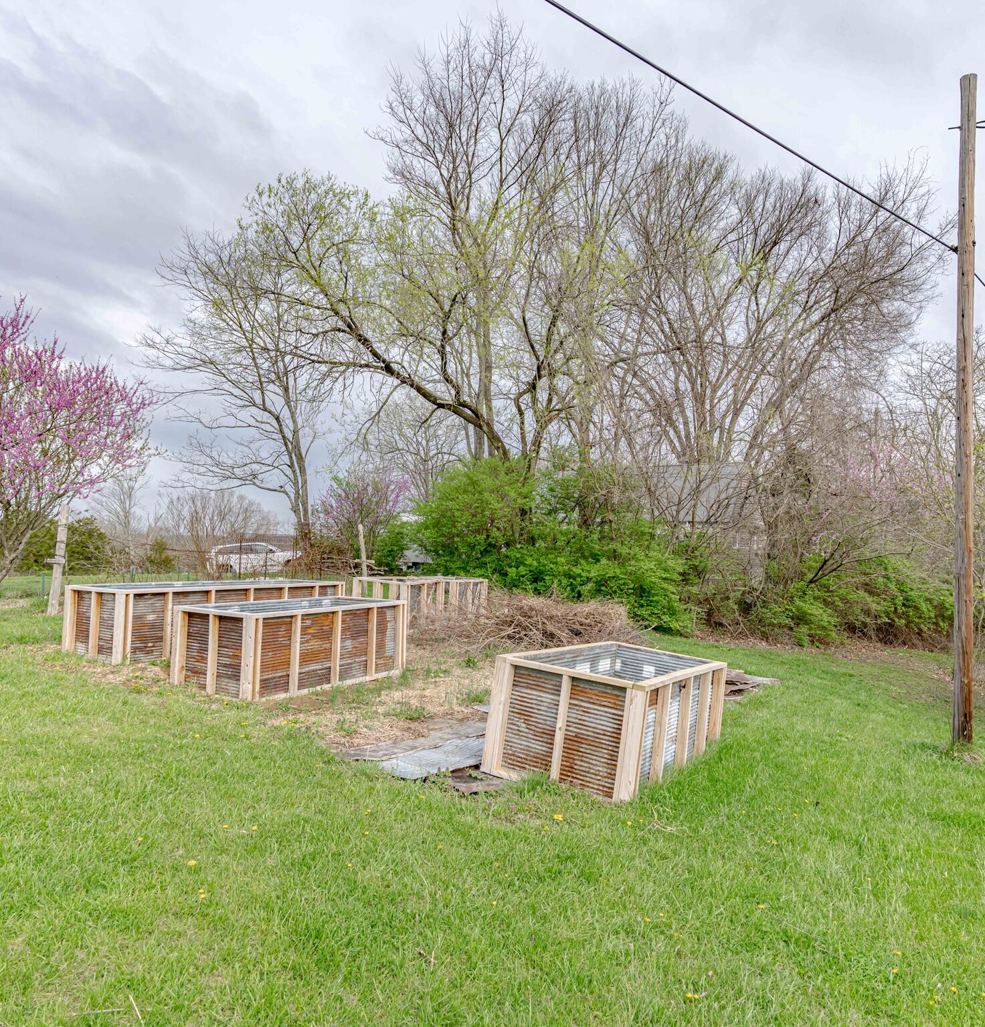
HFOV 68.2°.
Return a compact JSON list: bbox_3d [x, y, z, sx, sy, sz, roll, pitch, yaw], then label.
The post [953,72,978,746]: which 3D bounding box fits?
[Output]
[{"bbox_3d":[5.470,-1.190,8.400,0.240,7.750,0.240,0,0,33],"label":"post"}]

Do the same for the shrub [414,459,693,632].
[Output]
[{"bbox_3d":[1.400,0.580,16.900,6.200,3.800,4.200,0,0,5],"label":"shrub"}]

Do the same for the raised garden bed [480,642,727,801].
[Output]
[{"bbox_3d":[1.048,1.580,5.888,1.100,0.790,2.440,5,-4,30],"label":"raised garden bed"}]

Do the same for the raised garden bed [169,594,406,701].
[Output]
[{"bbox_3d":[-2.096,1.390,7.989,1.100,0.780,2.440,1,-3,28],"label":"raised garden bed"}]

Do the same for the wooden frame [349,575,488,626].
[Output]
[{"bbox_3d":[-1.260,1.630,13.700,1.120,0.780,3.050,1,-3,26],"label":"wooden frame"}]

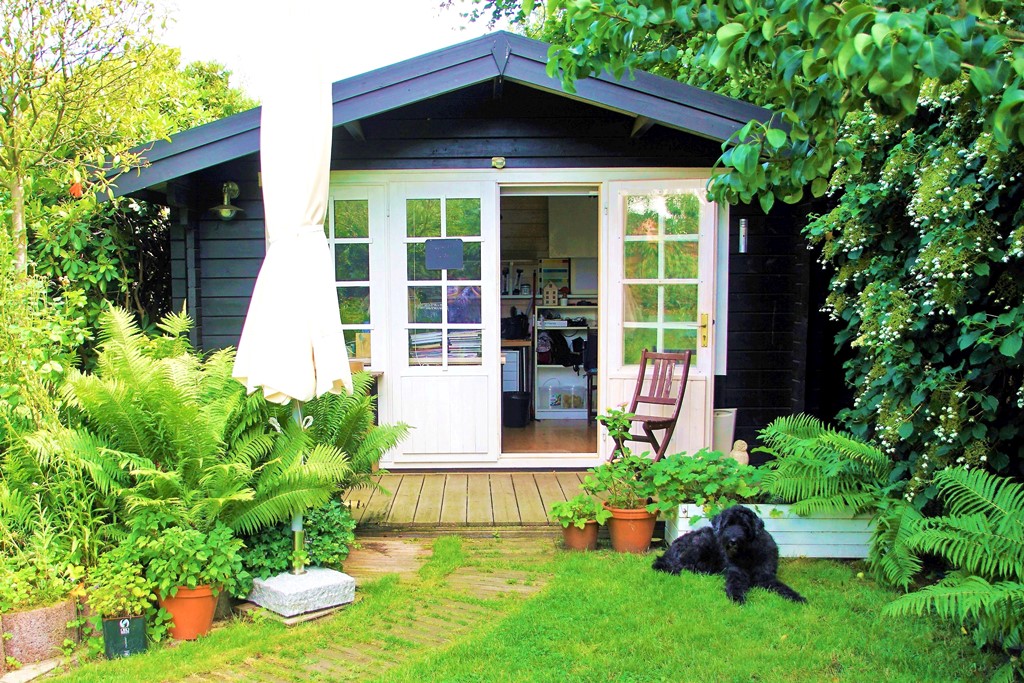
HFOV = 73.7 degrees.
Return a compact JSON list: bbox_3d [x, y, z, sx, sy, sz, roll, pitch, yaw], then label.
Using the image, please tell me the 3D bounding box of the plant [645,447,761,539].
[{"bbox_3d":[1.000,0.790,3.570,0.560,0.430,0.420,0,4,1],"label":"plant"}]

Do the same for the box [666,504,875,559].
[{"bbox_3d":[1.365,0.952,3.600,1.030,0.273,0.285,0,4,1],"label":"box"}]

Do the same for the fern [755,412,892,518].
[{"bbox_3d":[1.635,0.640,3.600,0.620,0.480,0.550,0,4,1],"label":"fern"}]

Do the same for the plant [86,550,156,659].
[{"bbox_3d":[-1.527,1.025,2.670,0.240,0.380,0.240,-1,4,-15],"label":"plant"}]

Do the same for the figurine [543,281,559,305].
[{"bbox_3d":[0.365,-0.452,6.400,0.134,0.236,0.100,0,4,0],"label":"figurine"}]

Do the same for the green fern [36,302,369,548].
[{"bbox_3d":[-1.518,0.453,3.242,1.520,1.130,1.150,0,4,0],"label":"green fern"}]

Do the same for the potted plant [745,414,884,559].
[{"bbox_3d":[1.634,0.734,3.686,0.720,0.710,0.580,0,4,0],"label":"potted plant"}]

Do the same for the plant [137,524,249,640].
[{"bbox_3d":[-1.290,0.949,2.758,0.430,0.450,0.410,0,4,0],"label":"plant"}]

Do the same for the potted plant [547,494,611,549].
[{"bbox_3d":[0.365,0.960,3.632,0.310,0.280,0.300,0,4,0],"label":"potted plant"}]

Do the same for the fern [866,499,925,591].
[{"bbox_3d":[1.845,0.921,3.238,0.260,0.400,0.360,0,4,0],"label":"fern"}]

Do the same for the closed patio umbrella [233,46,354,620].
[{"bbox_3d":[-0.925,-0.086,2.891,0.480,2.210,0.460,0,4,0],"label":"closed patio umbrella"}]

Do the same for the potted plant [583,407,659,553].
[{"bbox_3d":[0.565,0.717,3.590,0.385,0.745,0.370,0,4,0],"label":"potted plant"}]

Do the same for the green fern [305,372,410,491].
[{"bbox_3d":[-0.765,0.436,3.400,0.490,0.560,0.520,0,4,0],"label":"green fern"}]

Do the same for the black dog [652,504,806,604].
[{"bbox_3d":[0.990,0.927,3.218,0.440,0.400,0.660,-3,5,-32],"label":"black dog"}]

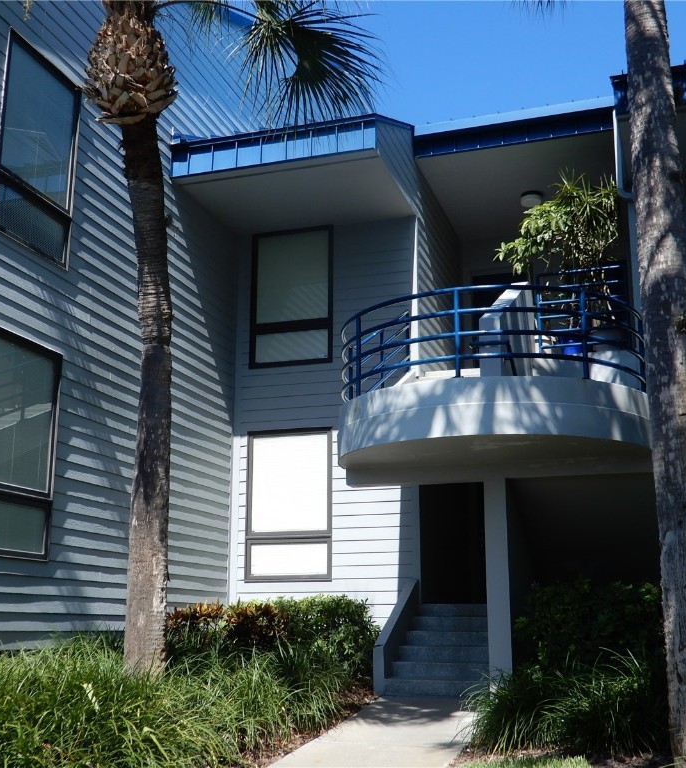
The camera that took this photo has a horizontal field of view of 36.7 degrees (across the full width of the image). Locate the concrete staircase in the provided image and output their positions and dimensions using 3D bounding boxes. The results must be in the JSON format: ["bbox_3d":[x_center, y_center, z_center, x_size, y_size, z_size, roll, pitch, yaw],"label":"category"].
[{"bbox_3d":[1.276,3.034,11.952,1.156,1.006,1.789,-4,-14,18],"label":"concrete staircase"}]

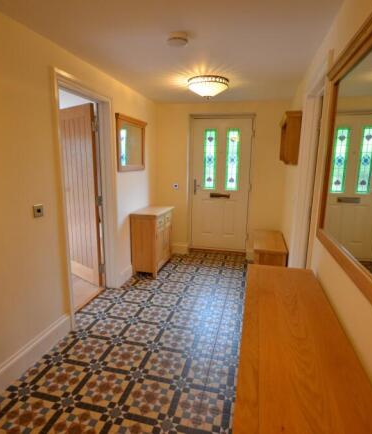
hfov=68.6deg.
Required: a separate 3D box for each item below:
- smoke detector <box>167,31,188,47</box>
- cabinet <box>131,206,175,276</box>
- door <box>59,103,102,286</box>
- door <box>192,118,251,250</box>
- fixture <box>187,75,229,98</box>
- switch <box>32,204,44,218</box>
[{"bbox_3d":[-0.054,-1.225,1.875,0.133,0.046,0.133,3,11,14],"label":"smoke detector"},{"bbox_3d":[-0.432,0.314,3.673,0.370,0.825,0.700,3,11,14],"label":"cabinet"},{"bbox_3d":[-1.277,-0.223,3.219,0.762,1.985,0.045,9,14,37],"label":"door"},{"bbox_3d":[0.531,-0.458,4.223,0.870,2.040,0.060,2,11,10],"label":"door"},{"bbox_3d":[0.236,-1.340,2.865,0.430,0.180,0.430,3,11,14],"label":"fixture"},{"bbox_3d":[-1.044,-0.040,1.942,0.012,0.086,0.085,3,11,14],"label":"switch"}]

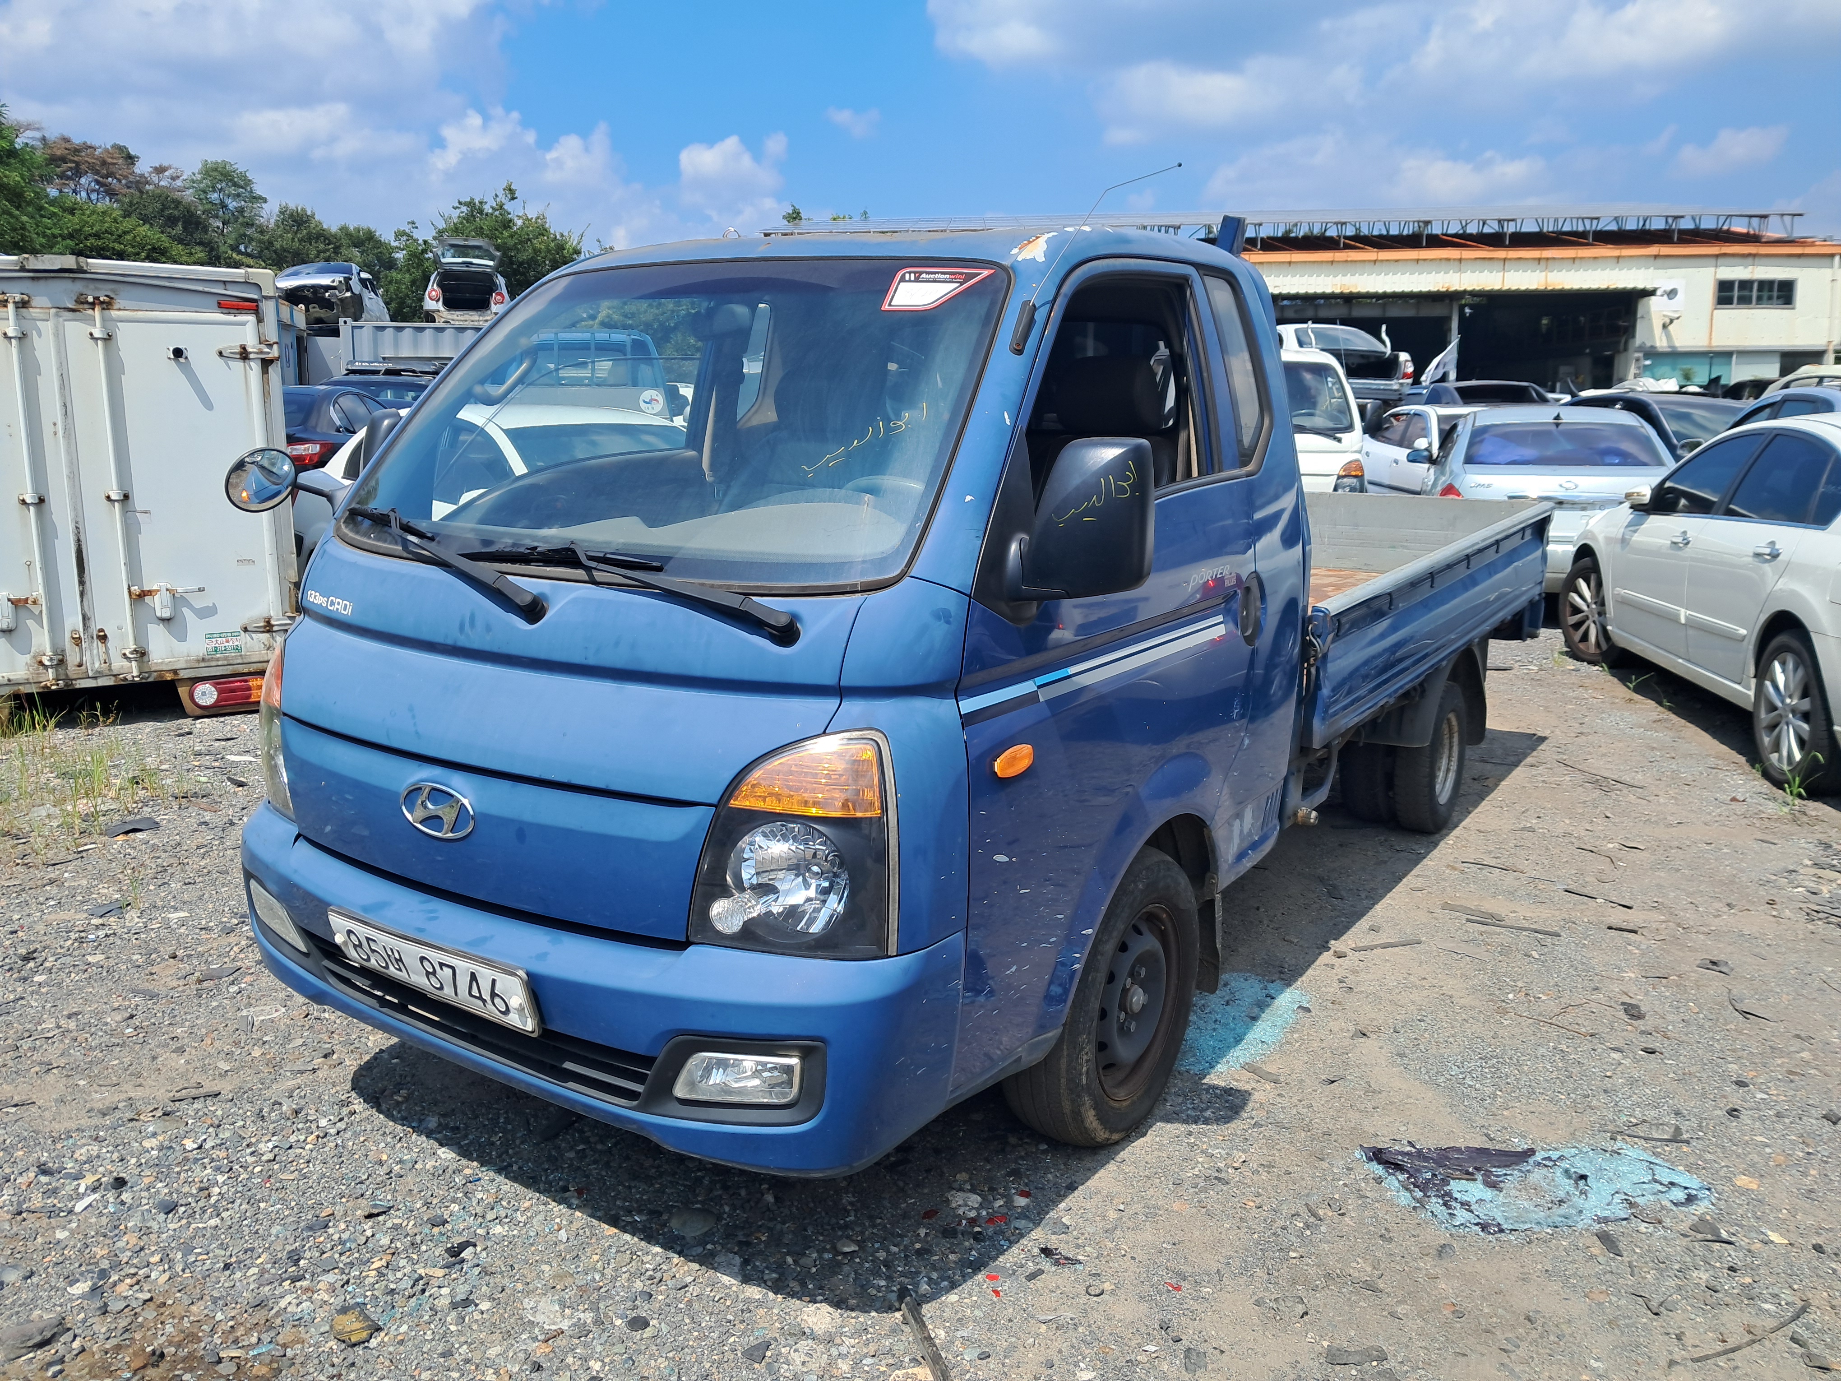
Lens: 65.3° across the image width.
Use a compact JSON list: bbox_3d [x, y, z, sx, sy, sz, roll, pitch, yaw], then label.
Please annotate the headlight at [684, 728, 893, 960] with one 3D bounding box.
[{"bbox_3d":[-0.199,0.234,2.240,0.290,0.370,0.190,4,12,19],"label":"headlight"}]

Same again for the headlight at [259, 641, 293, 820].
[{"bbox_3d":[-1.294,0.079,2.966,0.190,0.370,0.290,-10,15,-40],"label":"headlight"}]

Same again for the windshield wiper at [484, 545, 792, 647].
[{"bbox_3d":[-0.551,-0.200,2.541,0.824,0.095,0.082,15,19,29],"label":"windshield wiper"}]

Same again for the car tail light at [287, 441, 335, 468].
[{"bbox_3d":[-5.114,-1.977,12.000,0.420,0.200,0.220,-3,12,-13],"label":"car tail light"}]

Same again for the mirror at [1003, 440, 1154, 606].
[{"bbox_3d":[0.276,-0.292,2.433,0.225,0.265,0.140,6,14,25],"label":"mirror"}]

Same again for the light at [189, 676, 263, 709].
[{"bbox_3d":[-3.127,0.003,6.552,0.380,0.120,0.070,-9,15,-37],"label":"light"}]

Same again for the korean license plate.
[{"bbox_3d":[-0.876,0.496,2.566,0.535,0.118,0.022,8,26,33],"label":"korean license plate"}]

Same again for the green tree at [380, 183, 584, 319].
[{"bbox_3d":[-9.600,-8.050,32.000,4.600,5.800,4.500,0,12,0],"label":"green tree"}]

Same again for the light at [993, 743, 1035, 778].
[{"bbox_3d":[0.161,0.117,2.405,0.030,0.060,0.120,8,14,33],"label":"light"}]

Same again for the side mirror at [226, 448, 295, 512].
[{"bbox_3d":[-1.427,-0.460,3.091,0.152,0.152,0.050,-12,41,-46],"label":"side mirror"}]

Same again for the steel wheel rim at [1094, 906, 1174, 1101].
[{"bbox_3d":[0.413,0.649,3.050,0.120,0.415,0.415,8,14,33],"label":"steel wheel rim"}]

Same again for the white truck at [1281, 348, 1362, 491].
[{"bbox_3d":[3.000,-2.240,13.950,1.740,1.970,5.100,1,12,6],"label":"white truck"}]

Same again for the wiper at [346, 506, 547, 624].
[{"bbox_3d":[-0.963,-0.279,2.829,0.069,0.089,0.817,-10,26,-45],"label":"wiper"}]

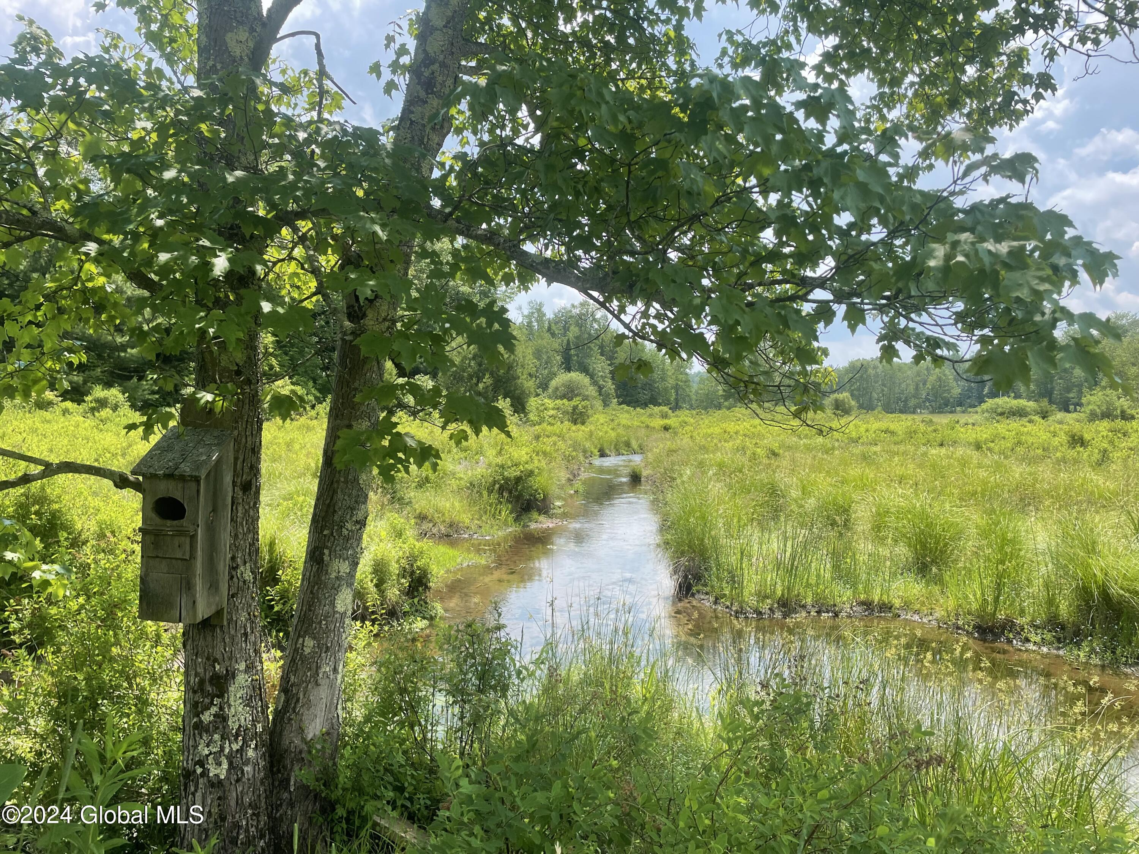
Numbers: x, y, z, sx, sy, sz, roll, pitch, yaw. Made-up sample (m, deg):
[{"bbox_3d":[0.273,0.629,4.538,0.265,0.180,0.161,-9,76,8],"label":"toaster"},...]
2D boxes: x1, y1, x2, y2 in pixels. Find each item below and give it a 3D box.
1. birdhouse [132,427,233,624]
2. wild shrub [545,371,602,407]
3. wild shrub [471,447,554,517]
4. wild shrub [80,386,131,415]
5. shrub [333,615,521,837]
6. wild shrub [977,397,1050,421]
[{"bbox_3d":[-1.430,0.361,3.167,0.241,0.672,0.240,4,4,4],"label":"birdhouse"},{"bbox_3d":[0.218,-2.403,60.000,3.900,3.000,3.700,0,1,0],"label":"wild shrub"},{"bbox_3d":[-1.052,1.011,15.800,1.500,1.250,1.400,0,1,-4],"label":"wild shrub"},{"bbox_3d":[-15.174,-0.830,28.000,1.650,1.050,1.500,-1,2,-28],"label":"wild shrub"},{"bbox_3d":[-0.576,1.197,3.450,0.740,0.880,0.680,0,1,-10],"label":"shrub"},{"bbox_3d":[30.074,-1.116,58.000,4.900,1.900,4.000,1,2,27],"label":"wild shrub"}]

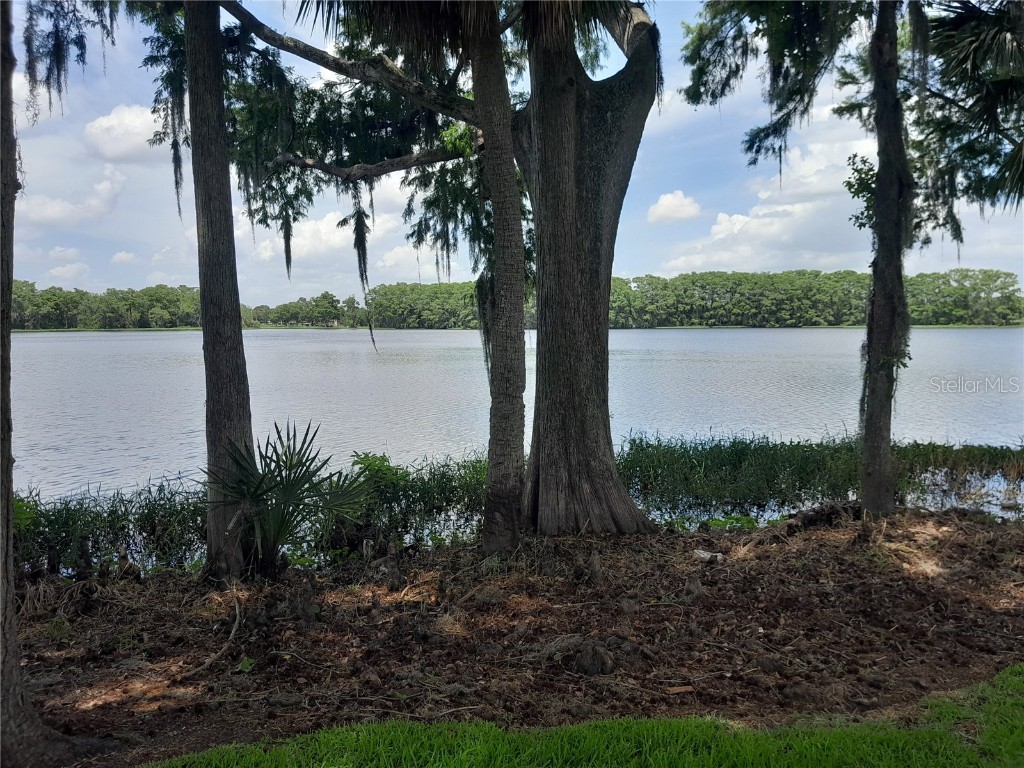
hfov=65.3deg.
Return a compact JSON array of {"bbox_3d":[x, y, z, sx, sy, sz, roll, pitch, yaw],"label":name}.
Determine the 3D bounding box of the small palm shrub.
[{"bbox_3d":[-1.779,0.903,6.300,1.280,1.200,1.150,0,4,0],"label":"small palm shrub"}]

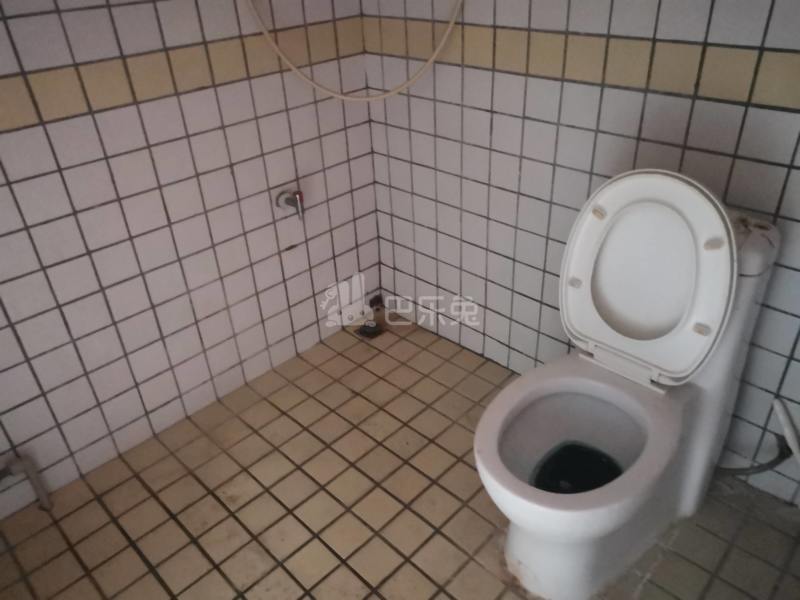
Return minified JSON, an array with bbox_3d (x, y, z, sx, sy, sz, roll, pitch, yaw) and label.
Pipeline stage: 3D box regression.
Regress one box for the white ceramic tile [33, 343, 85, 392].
[{"bbox_3d":[-0.840,0.165,1.539,0.098,0.098,0.010,-29,40,-35],"label":"white ceramic tile"}]

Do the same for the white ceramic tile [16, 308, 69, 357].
[{"bbox_3d":[-0.880,0.078,1.537,0.099,0.099,0.008,-30,40,-36],"label":"white ceramic tile"}]

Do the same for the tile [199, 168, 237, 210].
[{"bbox_3d":[-0.491,-0.301,1.678,0.098,0.098,0.010,-29,40,-35],"label":"tile"}]

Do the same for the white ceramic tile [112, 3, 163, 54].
[{"bbox_3d":[-0.595,-0.619,1.423,0.010,0.100,0.100,26,42,38],"label":"white ceramic tile"}]

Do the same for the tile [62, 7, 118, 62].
[{"bbox_3d":[-0.688,-0.591,1.389,0.099,0.099,0.008,-30,40,-36],"label":"tile"}]

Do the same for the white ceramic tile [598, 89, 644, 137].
[{"bbox_3d":[0.490,-0.414,1.371,0.010,0.098,0.098,-29,40,-35],"label":"white ceramic tile"}]

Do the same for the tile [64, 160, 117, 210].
[{"bbox_3d":[-0.728,-0.269,1.465,0.010,0.100,0.100,26,42,38],"label":"tile"}]

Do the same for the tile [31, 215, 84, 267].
[{"bbox_3d":[-0.797,-0.139,1.457,0.010,0.100,0.100,26,42,38],"label":"tile"}]

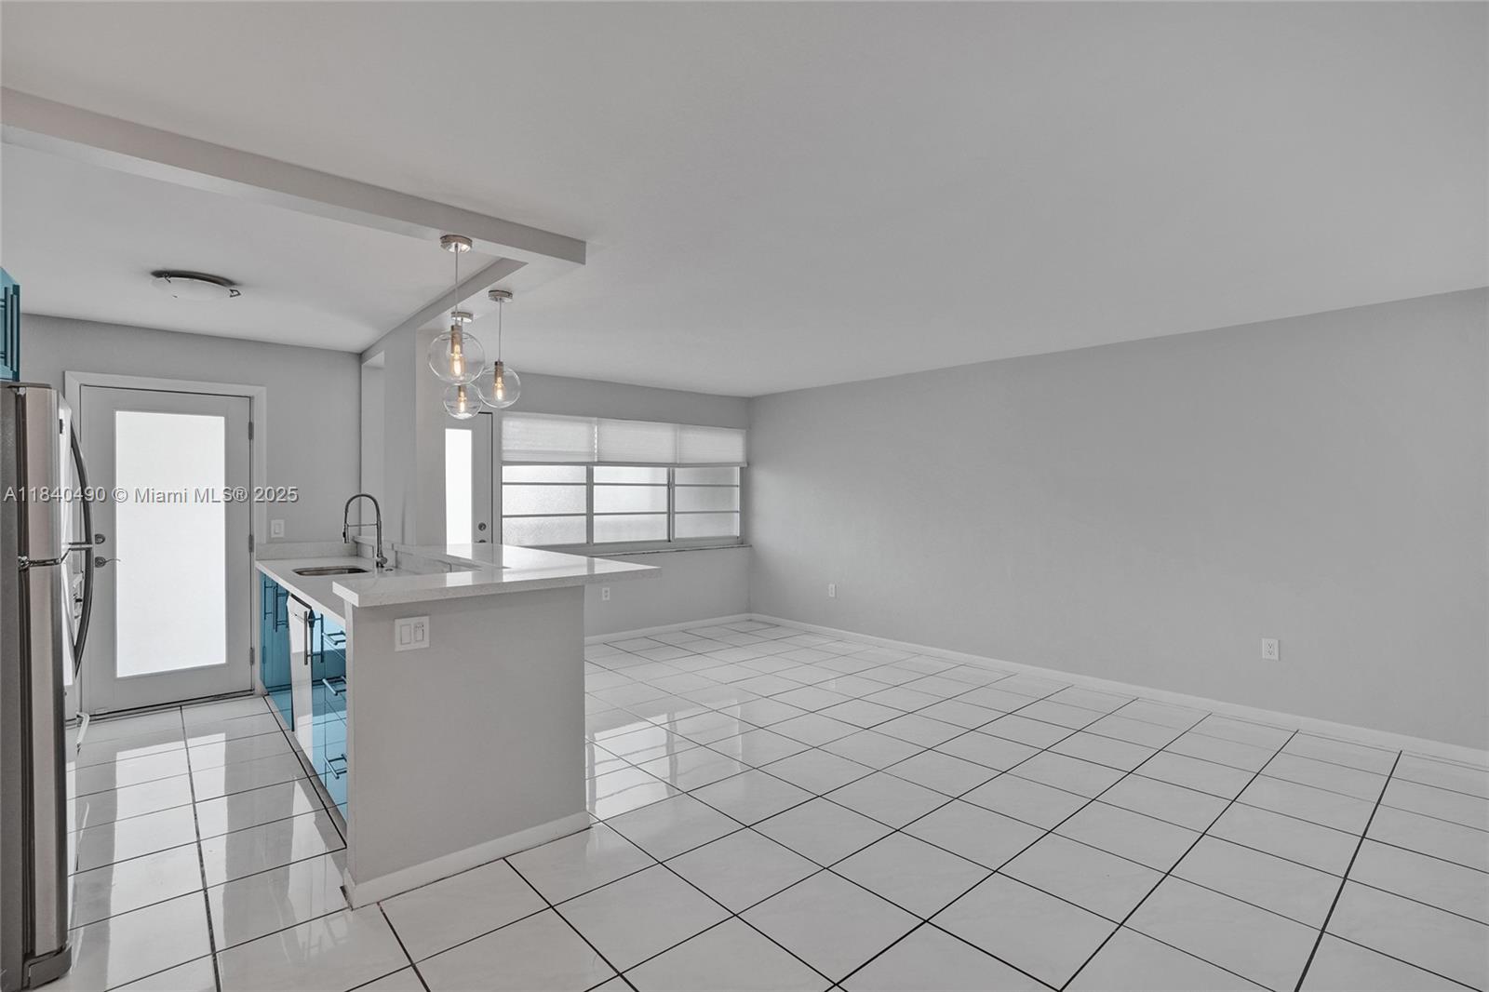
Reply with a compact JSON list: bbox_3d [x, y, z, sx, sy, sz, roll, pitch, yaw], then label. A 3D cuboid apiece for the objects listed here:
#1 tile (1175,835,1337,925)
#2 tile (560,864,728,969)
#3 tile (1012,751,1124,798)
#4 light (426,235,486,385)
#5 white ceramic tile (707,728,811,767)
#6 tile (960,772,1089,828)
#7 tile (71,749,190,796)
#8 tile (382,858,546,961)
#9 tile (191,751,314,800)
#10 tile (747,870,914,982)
[{"bbox_3d":[1.897,1.416,2.452,0.443,0.010,0.443,0,0,-41],"label":"tile"},{"bbox_3d":[-0.344,1.411,2.240,0.427,0.010,0.427,0,0,-41],"label":"tile"},{"bbox_3d":[1.604,1.379,3.287,0.430,0.010,0.430,0,0,-41],"label":"tile"},{"bbox_3d":[-1.085,-0.689,2.493,0.200,0.545,0.200,0,0,-41],"label":"light"},{"bbox_3d":[0.085,1.420,3.729,0.445,0.010,0.445,0,-1,-41],"label":"white ceramic tile"},{"bbox_3d":[1.306,1.415,3.074,0.445,0.010,0.445,0,-1,-41],"label":"tile"},{"bbox_3d":[-3.106,1.404,3.354,0.427,0.010,0.427,0,0,-41],"label":"tile"},{"bbox_3d":[-0.962,1.408,2.273,0.445,0.010,0.445,0,-1,-41],"label":"tile"},{"bbox_3d":[-2.546,1.444,3.408,0.443,0.010,0.443,0,0,-40],"label":"tile"},{"bbox_3d":[0.289,1.423,2.220,0.443,0.010,0.443,0,0,-41],"label":"tile"}]

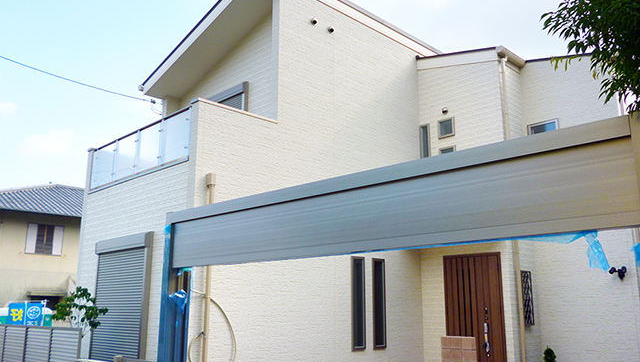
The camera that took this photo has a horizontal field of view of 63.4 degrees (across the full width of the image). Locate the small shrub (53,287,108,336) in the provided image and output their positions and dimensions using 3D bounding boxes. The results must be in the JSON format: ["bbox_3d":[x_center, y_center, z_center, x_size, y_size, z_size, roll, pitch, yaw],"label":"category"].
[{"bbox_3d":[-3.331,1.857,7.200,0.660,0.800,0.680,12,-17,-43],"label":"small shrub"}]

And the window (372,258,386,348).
[{"bbox_3d":[1.079,2.205,9.311,0.340,1.570,0.090,12,-17,-43],"label":"window"}]

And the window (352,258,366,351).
[{"bbox_3d":[0.674,2.112,8.928,0.340,1.570,0.090,12,-17,-43],"label":"window"}]

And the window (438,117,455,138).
[{"bbox_3d":[2.552,-1.066,10.468,0.090,0.385,0.380,12,-17,-43],"label":"window"}]

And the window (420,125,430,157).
[{"bbox_3d":[2.208,-0.713,10.778,0.090,0.950,0.260,12,-17,-43],"label":"window"}]

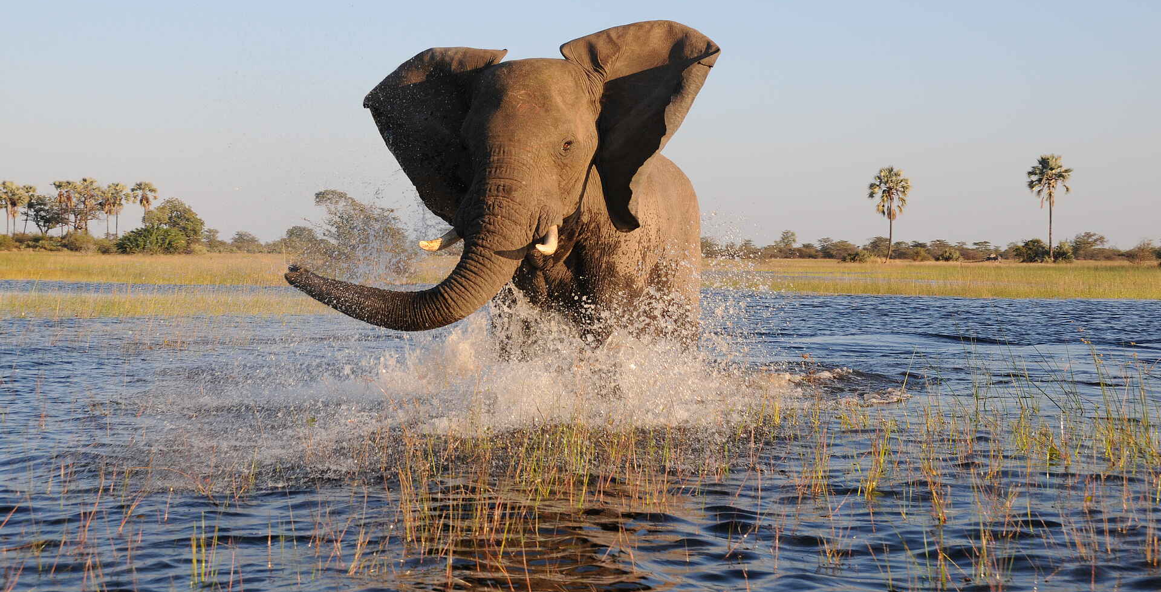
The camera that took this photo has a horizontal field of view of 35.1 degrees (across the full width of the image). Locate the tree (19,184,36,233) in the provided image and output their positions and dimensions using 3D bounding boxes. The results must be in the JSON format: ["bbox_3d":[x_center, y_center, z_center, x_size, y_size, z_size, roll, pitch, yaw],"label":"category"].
[{"bbox_3d":[-97.784,-13.969,325.000,4.000,11.400,4.000,0,1,0],"label":"tree"}]

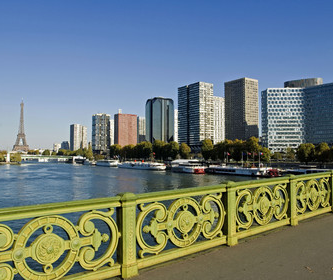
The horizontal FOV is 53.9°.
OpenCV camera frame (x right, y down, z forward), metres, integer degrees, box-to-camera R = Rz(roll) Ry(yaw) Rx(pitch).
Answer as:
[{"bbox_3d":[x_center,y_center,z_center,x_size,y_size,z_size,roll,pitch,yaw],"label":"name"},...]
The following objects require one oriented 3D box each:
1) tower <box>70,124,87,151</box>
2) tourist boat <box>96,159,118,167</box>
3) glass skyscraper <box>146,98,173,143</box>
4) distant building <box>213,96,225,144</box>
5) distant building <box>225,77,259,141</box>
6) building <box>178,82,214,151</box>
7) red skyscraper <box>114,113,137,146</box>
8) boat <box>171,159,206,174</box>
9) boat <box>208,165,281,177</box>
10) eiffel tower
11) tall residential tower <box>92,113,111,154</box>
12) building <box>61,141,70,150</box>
[{"bbox_3d":[-267.000,4.370,1000.910,40.000,98.000,27.000,3,-4,-43],"label":"tower"},{"bbox_3d":[-64.000,25.990,354.170,8.500,6.000,36.000,2,-3,-35],"label":"tourist boat"},{"bbox_3d":[-9.500,-17.160,546.420,33.000,98.000,35.000,2,-3,-35],"label":"glass skyscraper"},{"bbox_3d":[84.000,-17.870,531.440,24.000,98.000,30.000,2,-3,-35],"label":"distant building"},{"bbox_3d":[93.300,-23.880,404.580,24.000,98.000,33.500,2,-3,-35],"label":"distant building"},{"bbox_3d":[38.800,-22.560,432.550,24.000,98.000,43.000,2,-3,-35],"label":"building"},{"bbox_3d":[-92.500,-7.700,746.200,45.000,98.000,22.000,2,-3,-35],"label":"red skyscraper"},{"bbox_3d":[15.300,19.060,233.360,8.500,8.400,31.000,2,-3,-35],"label":"boat"},{"bbox_3d":[44.400,18.710,198.340,8.500,5.800,50.000,2,-3,-35],"label":"boat"},{"bbox_3d":[-773.000,-73.490,1745.430,125.000,324.000,125.000,2,-3,-29],"label":"eiffel tower"},{"bbox_3d":[-151.000,-7.730,756.210,31.000,99.000,31.000,2,-3,-35],"label":"tall residential tower"},{"bbox_3d":[-386.000,35.670,1249.710,28.000,59.000,28.000,2,-3,-35],"label":"building"}]

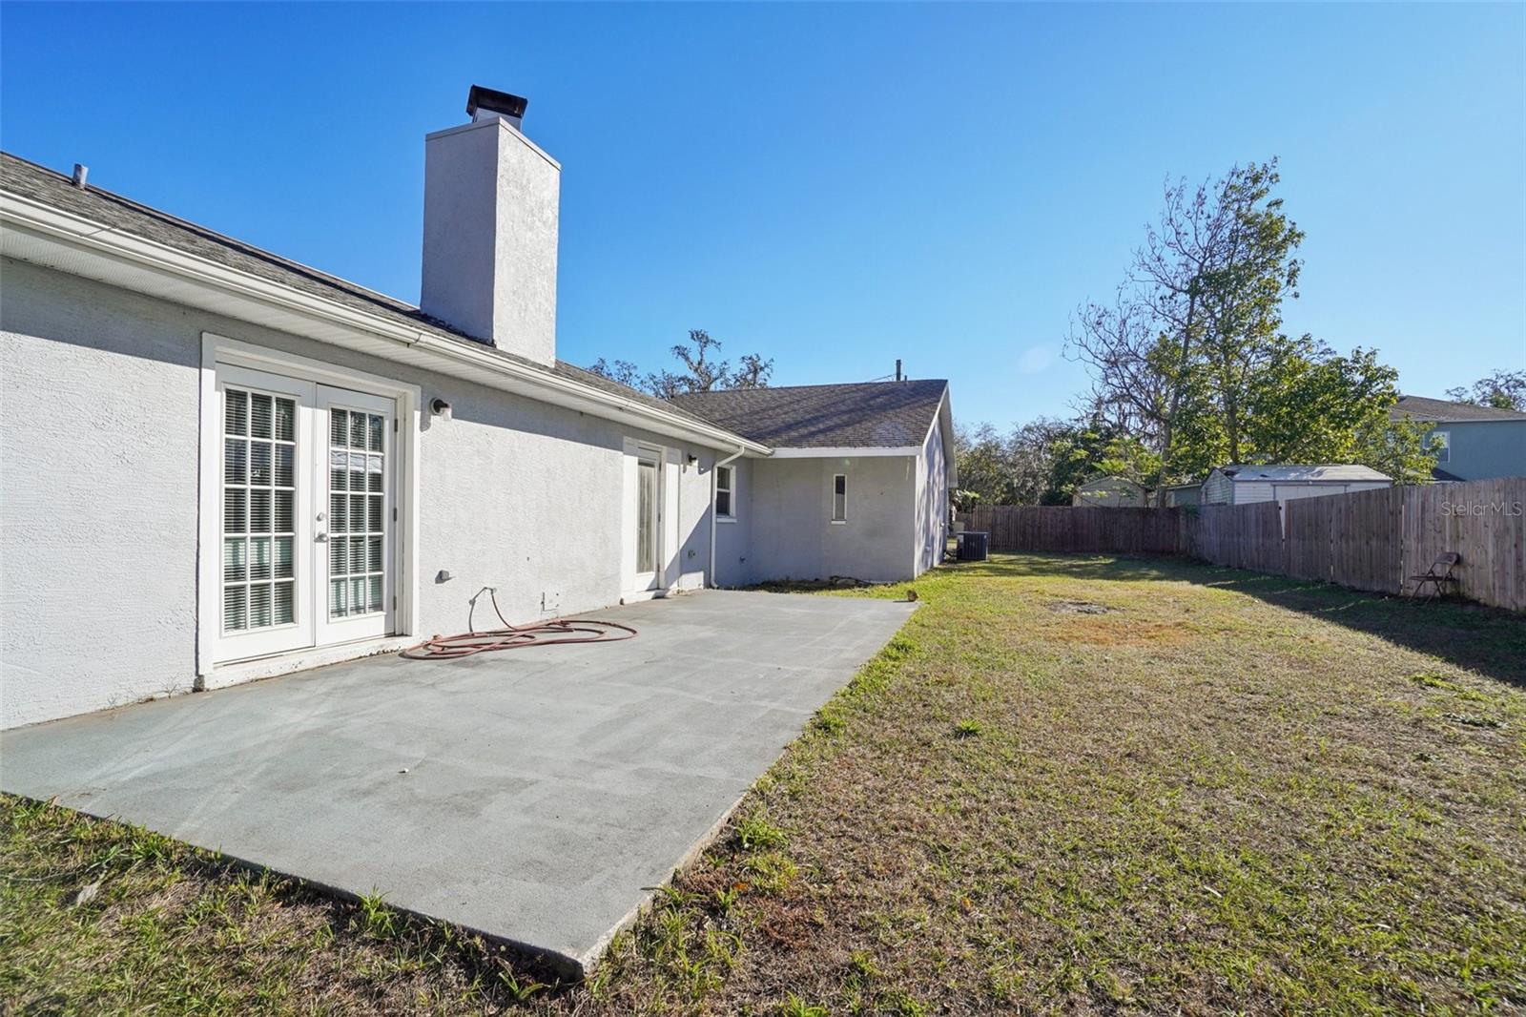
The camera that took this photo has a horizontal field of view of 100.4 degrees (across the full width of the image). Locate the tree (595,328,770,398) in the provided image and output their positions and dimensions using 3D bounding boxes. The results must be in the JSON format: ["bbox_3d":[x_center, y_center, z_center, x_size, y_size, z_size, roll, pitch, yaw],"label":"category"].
[{"bbox_3d":[-4.900,-4.400,38.000,12.000,12.700,11.000,1,-2,-7],"label":"tree"}]

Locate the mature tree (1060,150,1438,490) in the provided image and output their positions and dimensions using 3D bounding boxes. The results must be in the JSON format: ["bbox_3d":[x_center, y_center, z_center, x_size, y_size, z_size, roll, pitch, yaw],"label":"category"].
[{"bbox_3d":[18.500,-6.000,25.600,11.300,15.800,9.500,0,-2,36],"label":"mature tree"}]

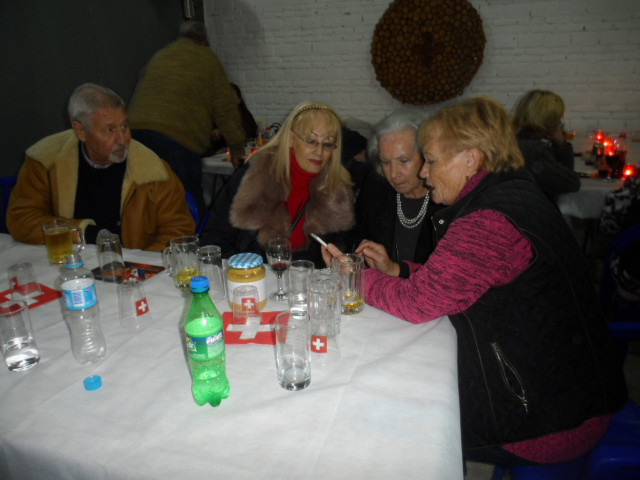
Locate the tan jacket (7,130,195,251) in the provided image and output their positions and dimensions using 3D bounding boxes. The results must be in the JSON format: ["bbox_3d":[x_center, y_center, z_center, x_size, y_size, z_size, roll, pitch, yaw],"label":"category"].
[{"bbox_3d":[-0.801,-0.081,1.714,0.650,0.630,0.430,-2,16,-6],"label":"tan jacket"}]

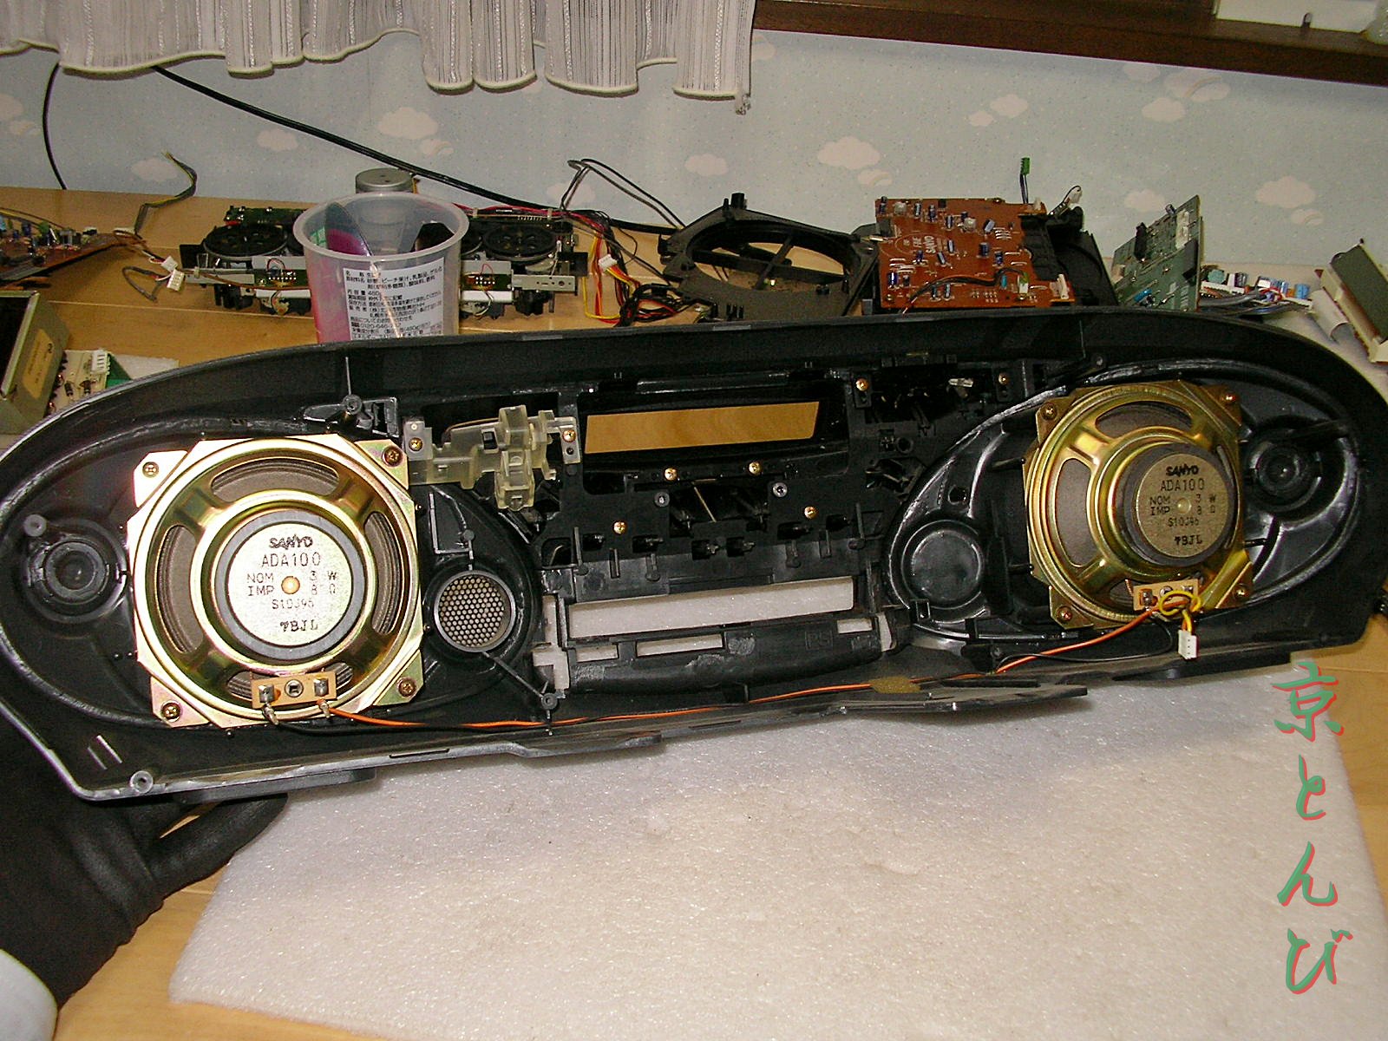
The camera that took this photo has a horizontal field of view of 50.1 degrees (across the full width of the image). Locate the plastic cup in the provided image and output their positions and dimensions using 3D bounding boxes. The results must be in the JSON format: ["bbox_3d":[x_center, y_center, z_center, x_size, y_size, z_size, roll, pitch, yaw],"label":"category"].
[{"bbox_3d":[-0.184,-0.132,0.887,0.100,0.095,0.100,-2,34,-11],"label":"plastic cup"}]

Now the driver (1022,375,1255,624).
[{"bbox_3d":[0.189,-0.006,0.606,0.101,0.101,0.036,-6,3,-15],"label":"driver"}]

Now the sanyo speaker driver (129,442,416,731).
[{"bbox_3d":[-0.144,0.022,0.517,0.101,0.101,0.036,-4,1,-21],"label":"sanyo speaker driver"}]

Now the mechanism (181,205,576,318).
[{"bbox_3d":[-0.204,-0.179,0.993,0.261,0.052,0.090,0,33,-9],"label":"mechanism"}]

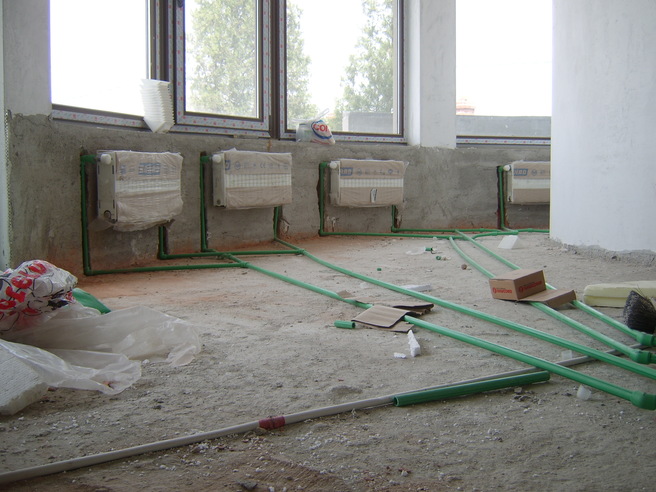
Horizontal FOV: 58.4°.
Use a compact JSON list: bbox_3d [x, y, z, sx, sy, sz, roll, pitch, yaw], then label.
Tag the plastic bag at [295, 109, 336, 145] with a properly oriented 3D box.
[{"bbox_3d":[-0.087,-0.827,4.100,0.250,0.235,0.170,-4,8,-30],"label":"plastic bag"}]

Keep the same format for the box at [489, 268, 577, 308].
[{"bbox_3d":[0.672,0.138,1.932,0.135,0.088,0.235,-9,6,-26],"label":"box"}]

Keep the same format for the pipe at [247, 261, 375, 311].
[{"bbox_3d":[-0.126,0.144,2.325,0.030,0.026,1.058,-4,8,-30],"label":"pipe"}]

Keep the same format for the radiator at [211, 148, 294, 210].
[{"bbox_3d":[-0.447,-0.408,3.594,0.110,0.310,0.590,5,8,36],"label":"radiator"}]

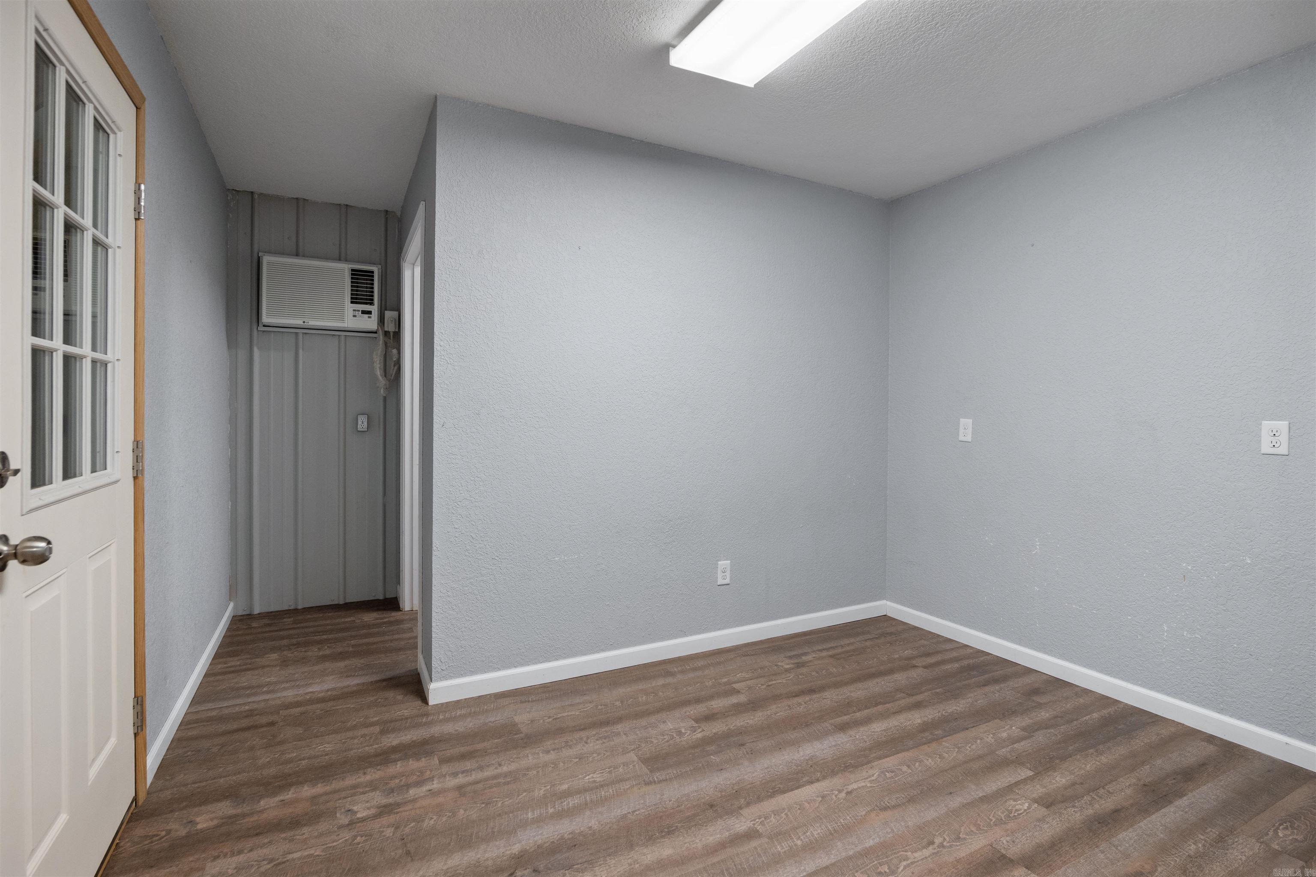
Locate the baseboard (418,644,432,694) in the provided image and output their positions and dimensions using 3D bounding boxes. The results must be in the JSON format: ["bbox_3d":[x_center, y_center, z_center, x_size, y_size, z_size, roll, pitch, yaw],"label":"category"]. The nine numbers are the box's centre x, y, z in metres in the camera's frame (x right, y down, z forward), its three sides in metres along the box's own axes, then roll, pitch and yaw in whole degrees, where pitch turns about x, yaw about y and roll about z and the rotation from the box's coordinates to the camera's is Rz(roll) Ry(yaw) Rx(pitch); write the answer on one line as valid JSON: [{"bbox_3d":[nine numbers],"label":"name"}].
[{"bbox_3d":[-0.977,1.005,2.460,0.015,0.090,0.332,0,2,-29],"label":"baseboard"}]

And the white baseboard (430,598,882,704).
[{"bbox_3d":[0.241,1.021,2.940,2.611,0.090,0.015,0,2,-29],"label":"white baseboard"}]

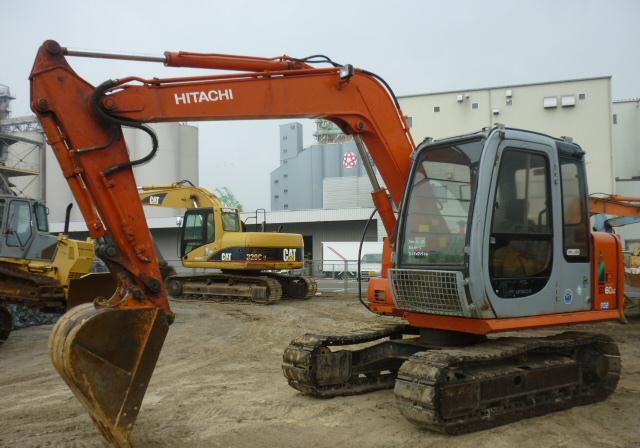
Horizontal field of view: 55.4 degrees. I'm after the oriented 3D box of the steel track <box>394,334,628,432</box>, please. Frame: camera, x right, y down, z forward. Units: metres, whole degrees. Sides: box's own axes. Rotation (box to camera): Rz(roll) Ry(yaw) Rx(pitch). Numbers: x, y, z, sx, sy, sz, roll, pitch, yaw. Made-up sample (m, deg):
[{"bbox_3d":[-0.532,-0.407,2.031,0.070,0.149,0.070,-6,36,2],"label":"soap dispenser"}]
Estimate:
[{"bbox_3d":[1.874,1.431,5.734,2.770,0.590,0.460,1,-3,-35],"label":"steel track"}]

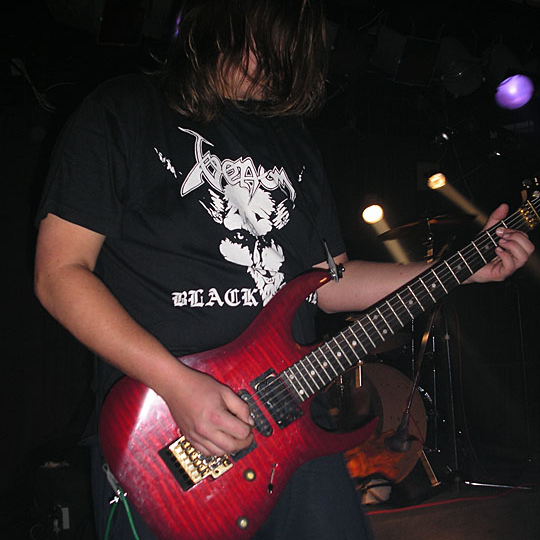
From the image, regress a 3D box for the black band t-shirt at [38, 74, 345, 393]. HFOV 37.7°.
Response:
[{"bbox_3d":[-0.118,-0.022,1.390,0.510,0.660,0.320,2,-4,-32],"label":"black band t-shirt"}]

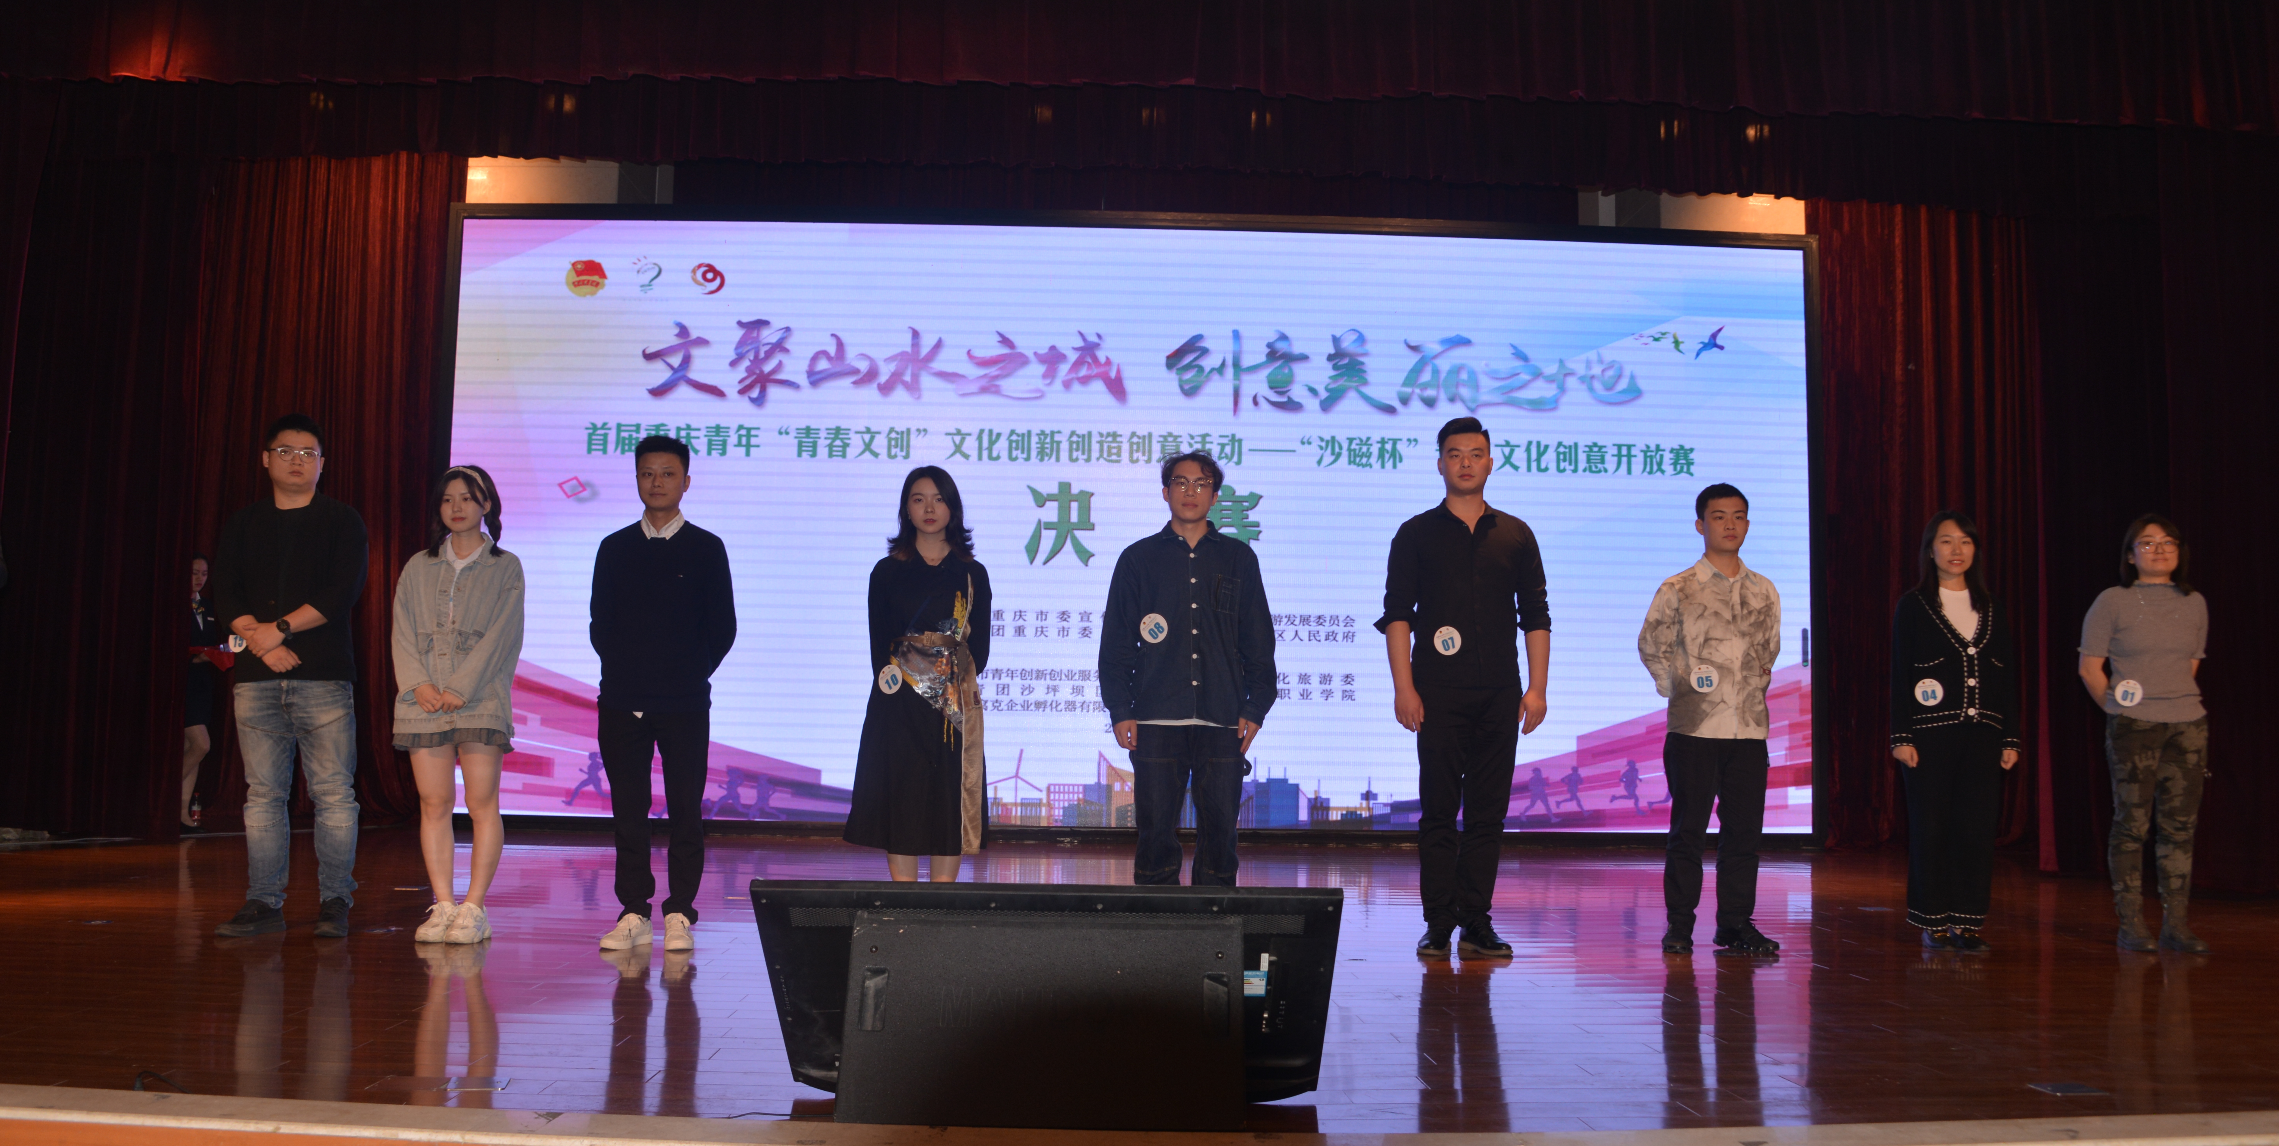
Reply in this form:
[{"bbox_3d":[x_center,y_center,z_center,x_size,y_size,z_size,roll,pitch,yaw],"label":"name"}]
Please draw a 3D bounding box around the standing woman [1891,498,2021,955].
[{"bbox_3d":[3.016,0.572,6.610,0.470,1.608,0.320,1,-5,-2],"label":"standing woman"}]

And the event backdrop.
[{"bbox_3d":[0.011,-0.314,11.275,8.700,3.850,0.180,1,-5,-2],"label":"event backdrop"}]

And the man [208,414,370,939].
[{"bbox_3d":[-2.944,0.341,6.190,0.560,1.804,0.400,2,-5,-10],"label":"man"}]

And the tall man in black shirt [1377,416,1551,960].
[{"bbox_3d":[1.129,0.377,6.211,0.610,1.867,0.360,1,-5,-2],"label":"tall man in black shirt"}]

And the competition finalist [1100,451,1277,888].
[{"bbox_3d":[0.170,0.438,6.140,0.600,1.710,0.320,1,-5,-1],"label":"competition finalist"}]

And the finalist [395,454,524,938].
[{"bbox_3d":[-2.315,0.435,6.091,0.460,1.620,0.360,1,-5,-2],"label":"finalist"}]

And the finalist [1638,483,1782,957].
[{"bbox_3d":[2.041,0.517,6.320,0.460,1.670,0.340,1,-5,1],"label":"finalist"}]

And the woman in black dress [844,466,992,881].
[{"bbox_3d":[-0.765,0.455,6.120,0.500,1.670,0.330,1,-5,0],"label":"woman in black dress"}]

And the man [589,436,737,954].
[{"bbox_3d":[-1.599,0.391,6.000,0.500,1.716,0.370,1,-5,-6],"label":"man"}]

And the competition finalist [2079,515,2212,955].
[{"bbox_3d":[3.601,0.575,6.330,0.430,1.560,0.330,0,-5,8],"label":"competition finalist"}]

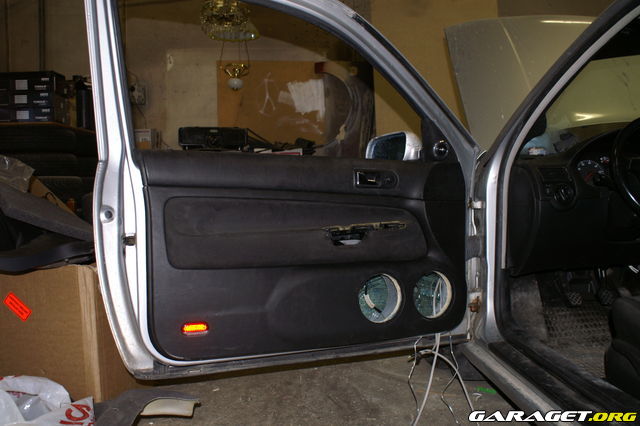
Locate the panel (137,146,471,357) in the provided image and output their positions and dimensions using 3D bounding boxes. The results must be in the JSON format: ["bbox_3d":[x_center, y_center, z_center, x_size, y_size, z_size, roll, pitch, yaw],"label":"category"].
[{"bbox_3d":[0.022,0.128,1.716,1.120,0.629,0.110,-2,5,-21],"label":"panel"}]

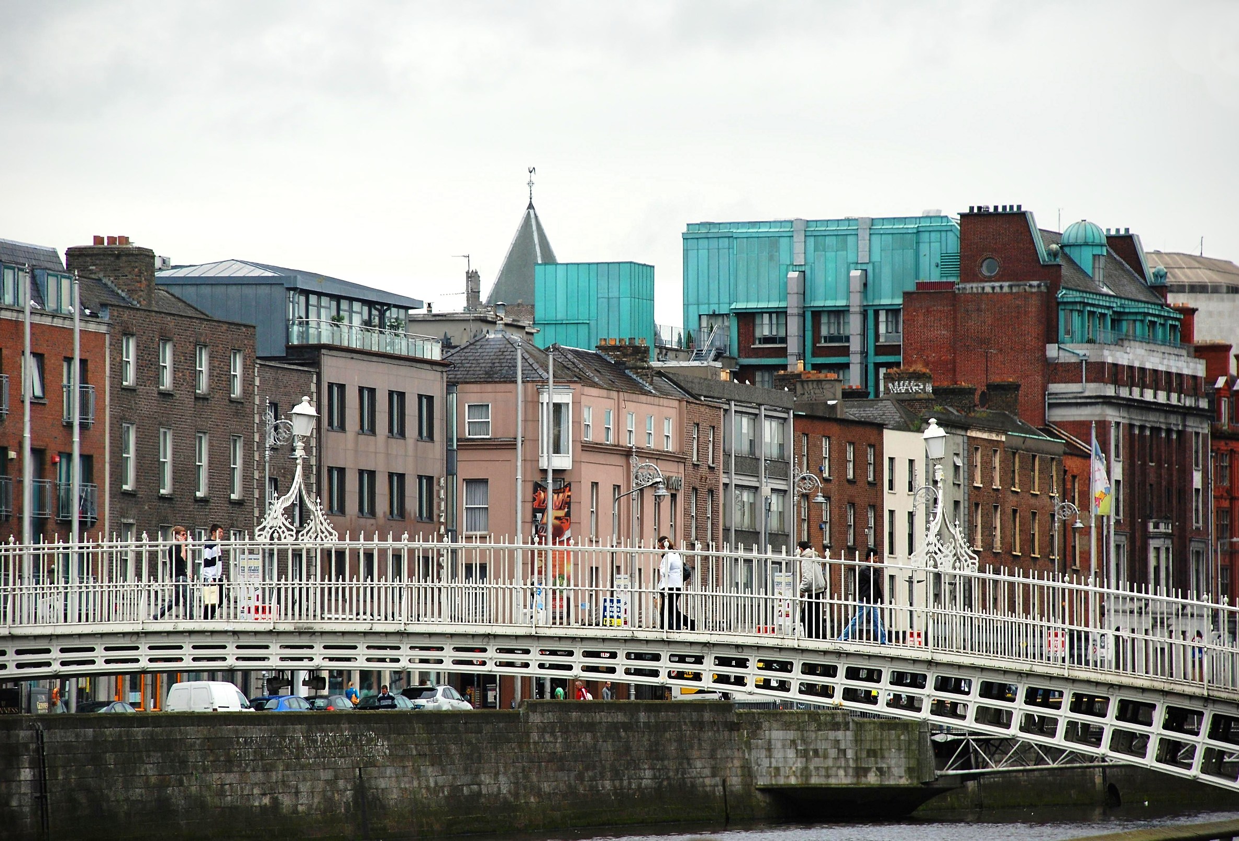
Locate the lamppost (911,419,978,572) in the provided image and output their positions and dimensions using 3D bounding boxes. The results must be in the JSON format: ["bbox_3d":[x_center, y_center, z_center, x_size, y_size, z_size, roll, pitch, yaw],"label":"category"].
[{"bbox_3d":[5.860,1.324,127.127,0.720,2.686,3.300,0,-2,11],"label":"lamppost"}]

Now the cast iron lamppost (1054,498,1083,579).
[{"bbox_3d":[20.979,8.405,328.903,1.450,10.417,0.560,-1,-2,17],"label":"cast iron lamppost"}]

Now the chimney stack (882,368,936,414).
[{"bbox_3d":[13.626,-1.386,332.971,2.500,2.200,1.000,-1,-2,18],"label":"chimney stack"}]

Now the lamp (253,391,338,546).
[{"bbox_3d":[-5.907,0.891,129.543,0.720,2.683,3.300,0,-2,11],"label":"lamp"}]

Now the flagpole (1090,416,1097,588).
[{"bbox_3d":[20.580,6.436,306.957,0.170,12.879,0.170,0,-2,0],"label":"flagpole"}]

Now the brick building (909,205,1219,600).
[{"bbox_3d":[22.934,2.786,375.232,12.000,26.410,20.610,-1,-2,20],"label":"brick building"}]

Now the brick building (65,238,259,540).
[{"bbox_3d":[-18.980,2.334,239.300,9.000,16.850,14.320,-1,-2,17],"label":"brick building"}]

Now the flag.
[{"bbox_3d":[19.140,2.178,280.124,0.850,3.190,0.300,0,-2,-6],"label":"flag"}]

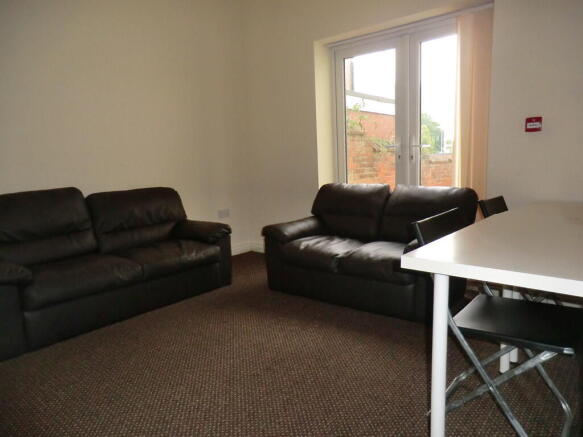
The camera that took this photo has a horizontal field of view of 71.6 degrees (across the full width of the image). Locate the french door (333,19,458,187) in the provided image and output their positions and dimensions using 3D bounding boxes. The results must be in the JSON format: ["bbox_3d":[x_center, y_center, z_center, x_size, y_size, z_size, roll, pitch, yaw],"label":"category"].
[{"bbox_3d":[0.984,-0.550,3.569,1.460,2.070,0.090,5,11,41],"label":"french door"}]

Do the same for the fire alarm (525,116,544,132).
[{"bbox_3d":[1.602,-0.615,2.662,0.092,0.090,0.045,5,11,41],"label":"fire alarm"}]

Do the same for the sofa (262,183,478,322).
[{"bbox_3d":[0.569,0.163,3.166,1.430,0.820,0.820,5,11,38],"label":"sofa"}]

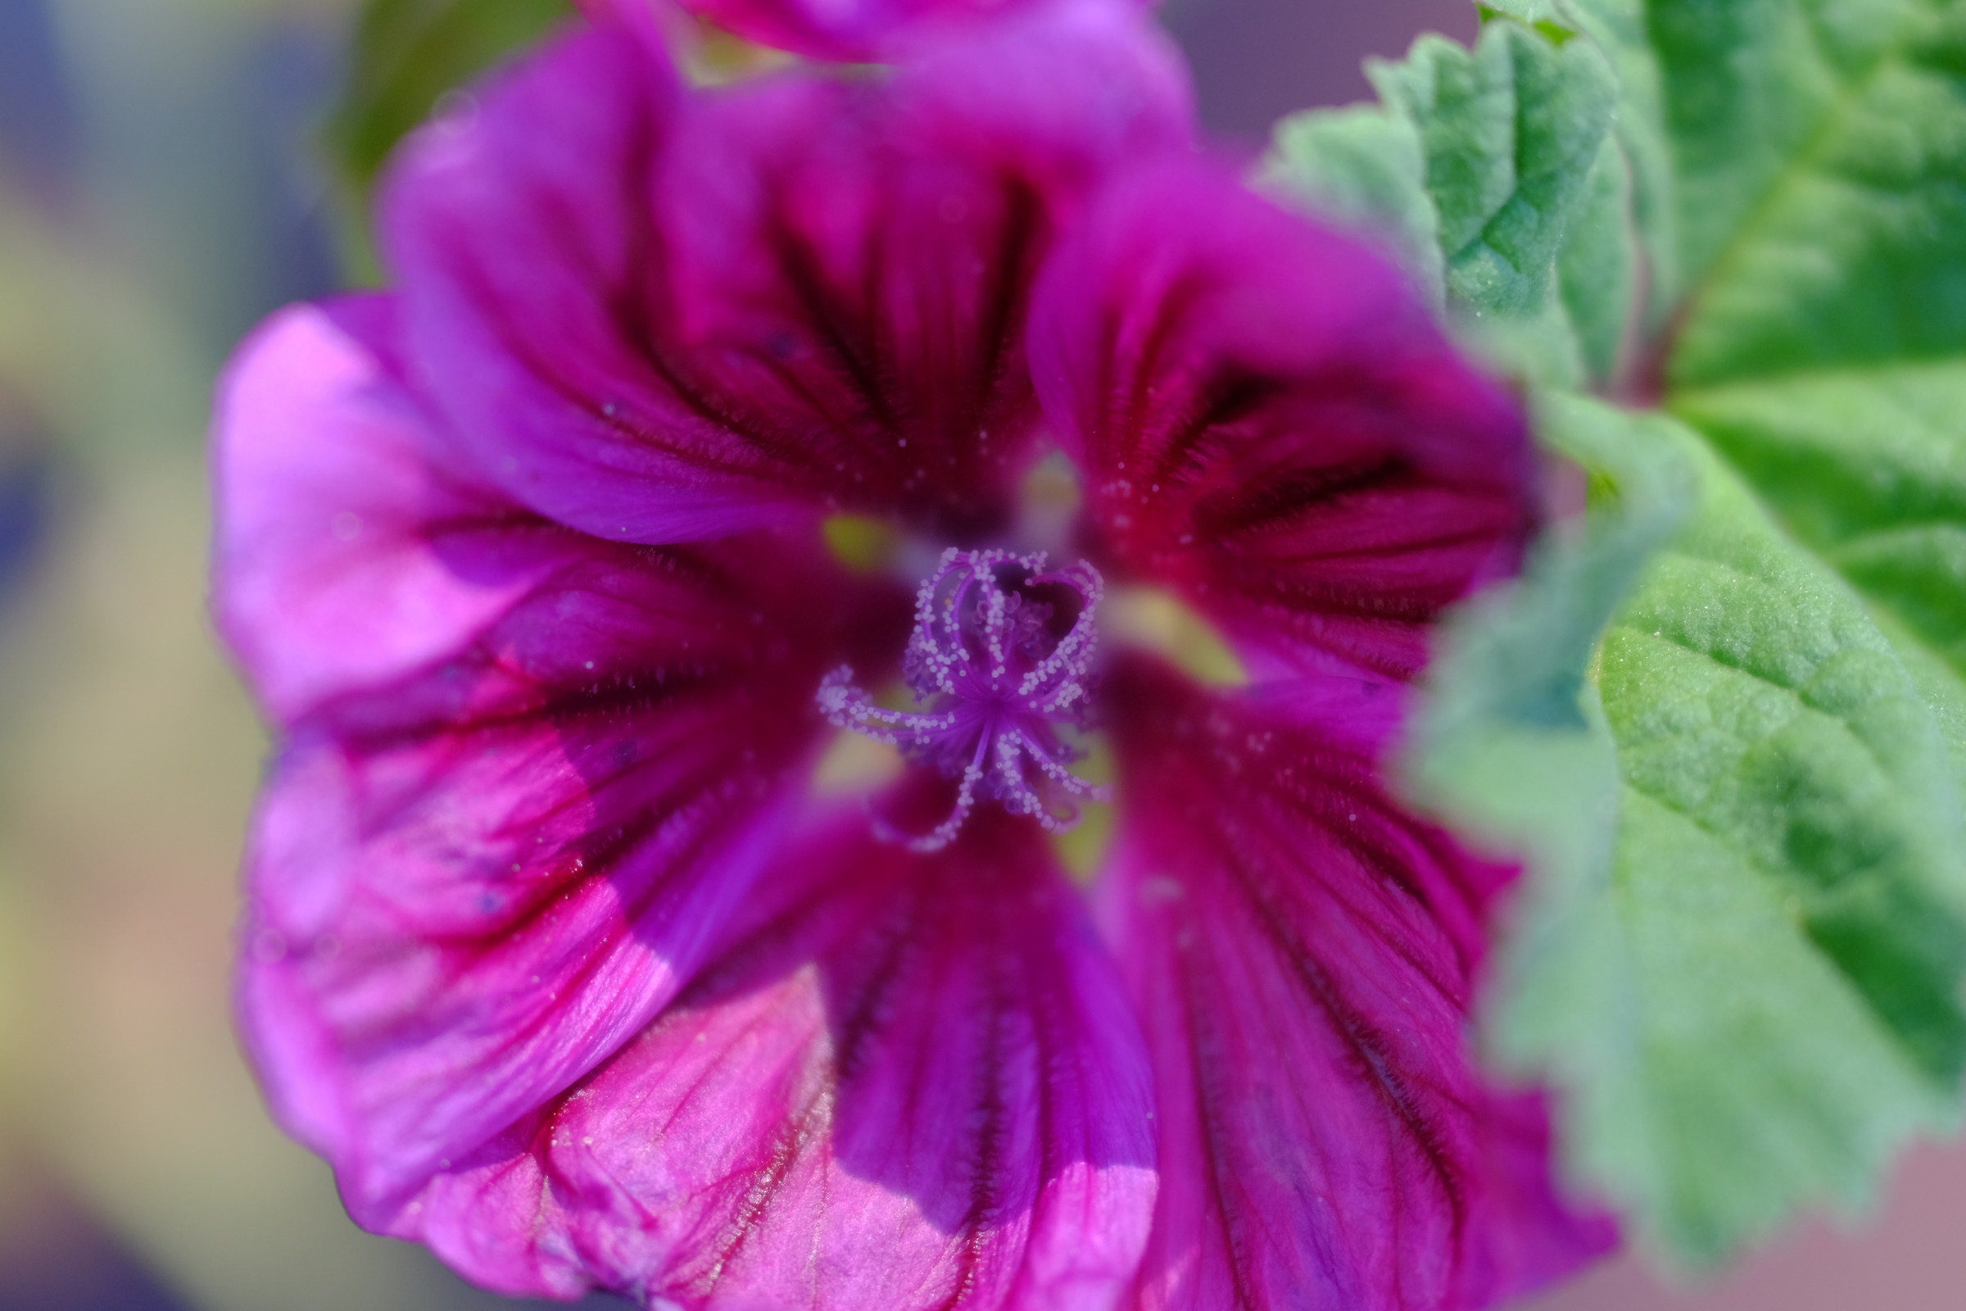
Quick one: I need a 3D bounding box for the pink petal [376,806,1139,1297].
[{"bbox_3d":[-0.008,0.017,0.172,0.028,0.008,0.020,18,67,8],"label":"pink petal"}]

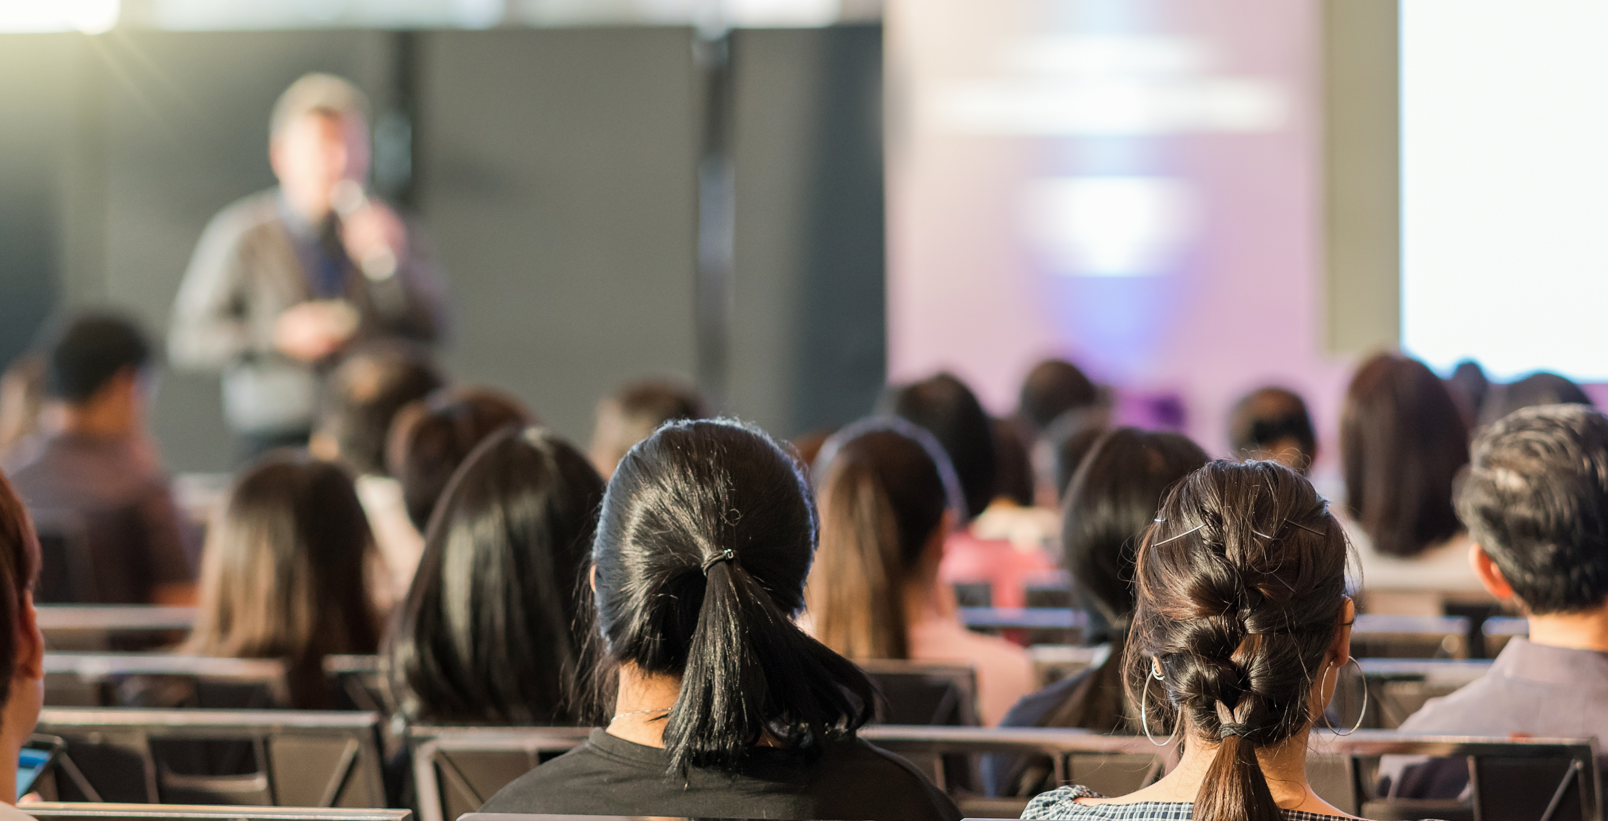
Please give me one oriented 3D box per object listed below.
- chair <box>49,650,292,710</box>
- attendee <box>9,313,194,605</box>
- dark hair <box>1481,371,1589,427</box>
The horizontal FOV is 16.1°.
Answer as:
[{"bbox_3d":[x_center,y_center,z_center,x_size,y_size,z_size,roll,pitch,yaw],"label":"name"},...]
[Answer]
[{"bbox_3d":[-0.810,0.765,7.650,0.450,0.900,0.570,0,1,13],"label":"chair"},{"bbox_3d":[-1.430,0.455,12.050,0.480,1.320,0.750,0,1,19],"label":"attendee"},{"bbox_3d":[1.279,0.055,9.900,0.200,0.245,0.220,0,1,6],"label":"dark hair"}]

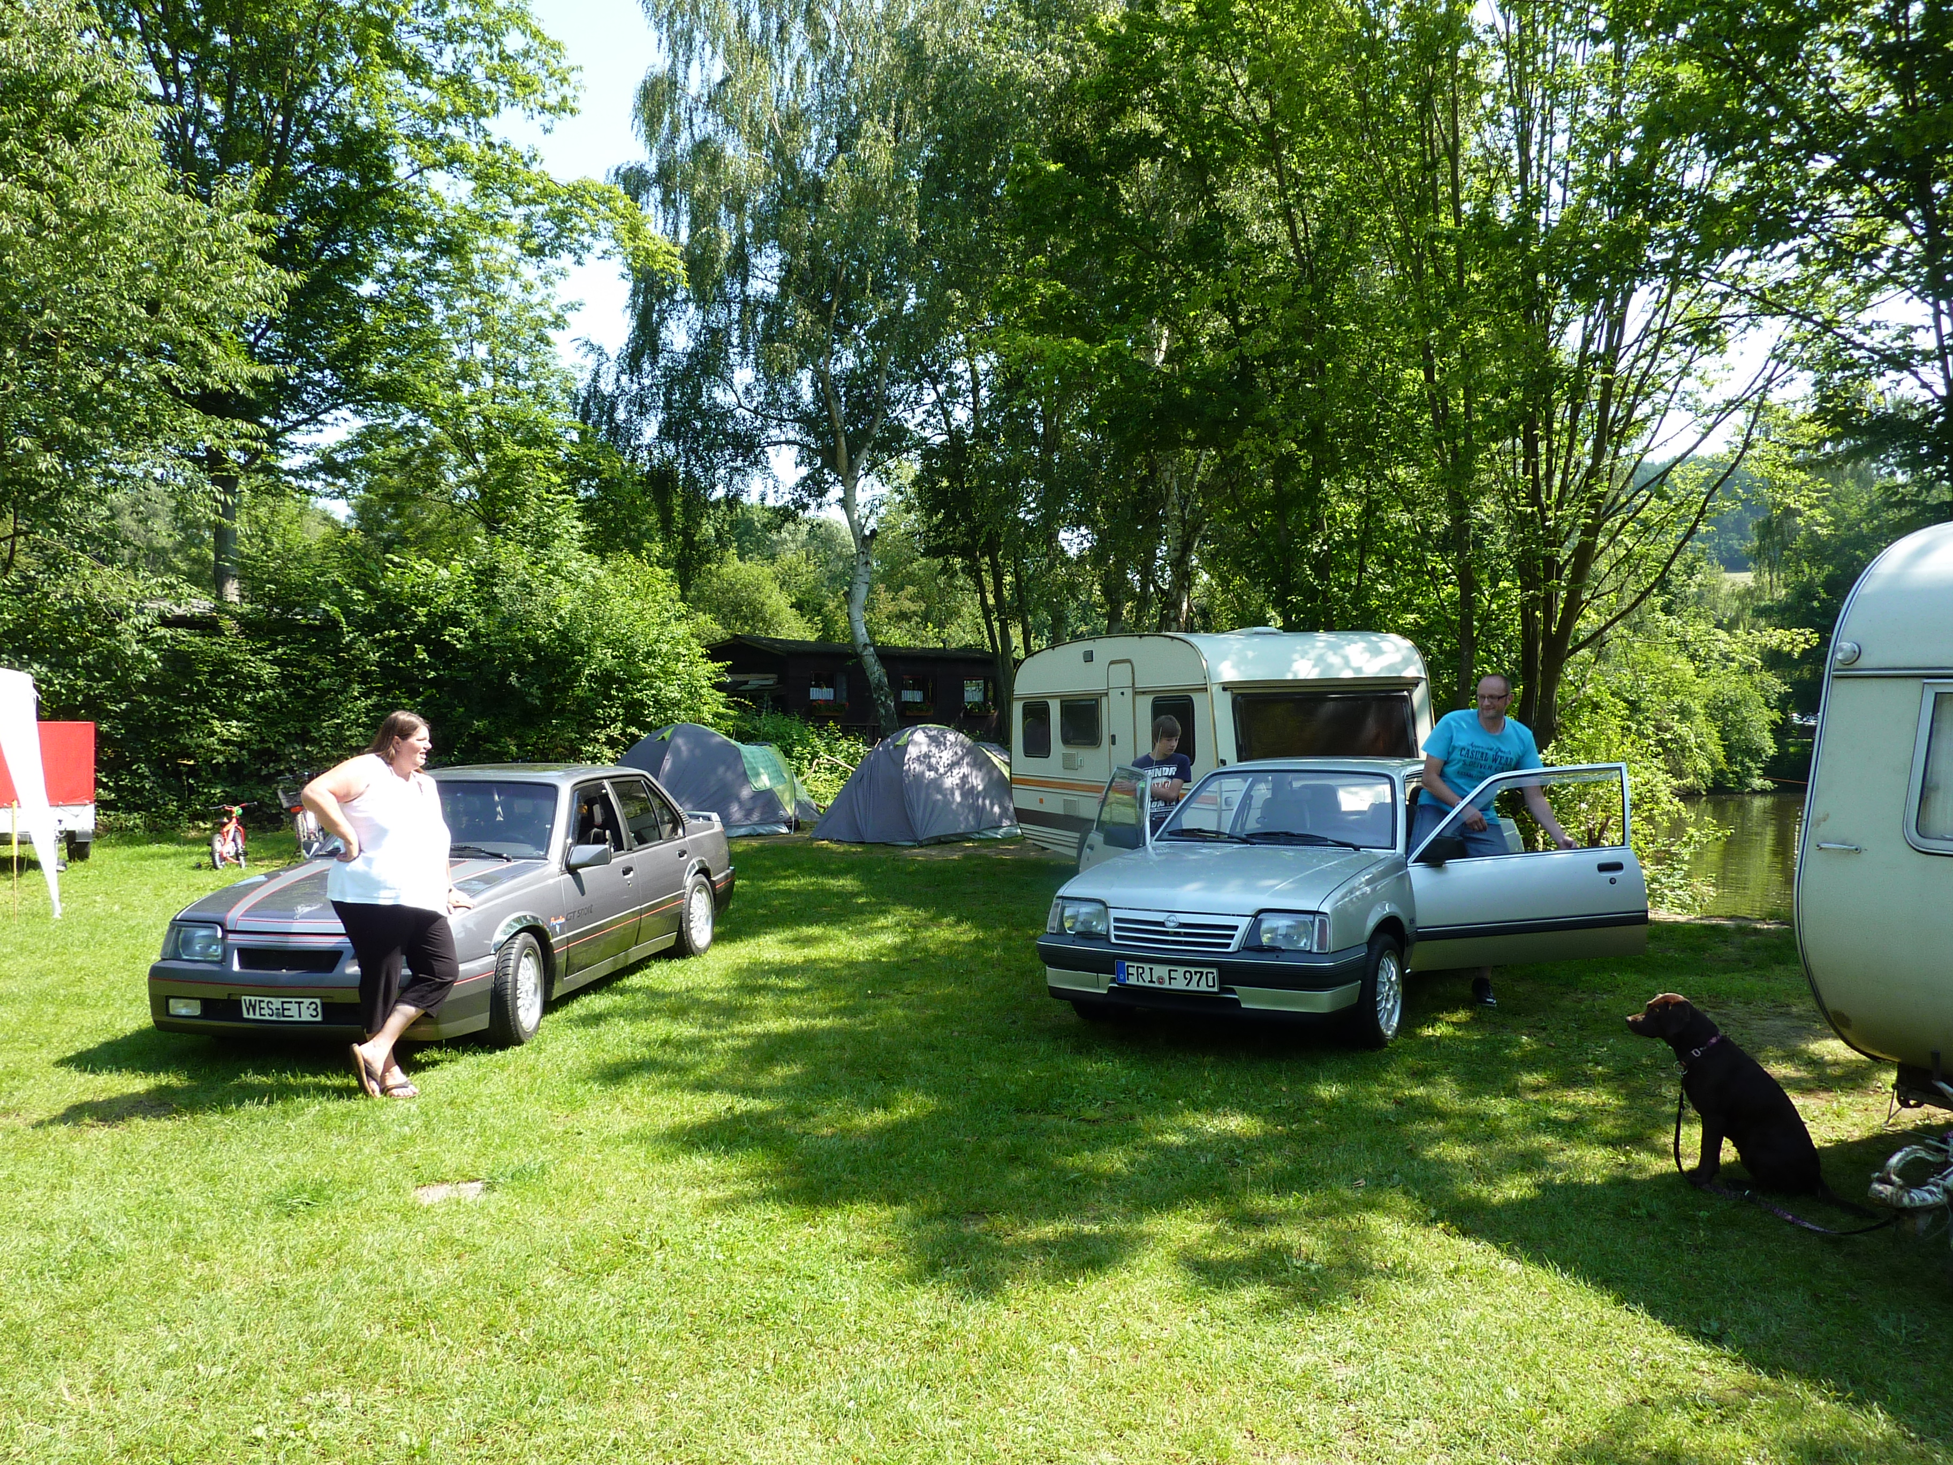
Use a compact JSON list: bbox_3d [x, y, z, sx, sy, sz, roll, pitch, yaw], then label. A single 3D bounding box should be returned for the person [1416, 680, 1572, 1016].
[{"bbox_3d":[2.870,0.590,7.850,0.820,1.840,0.580,-1,1,7],"label":"person"}]

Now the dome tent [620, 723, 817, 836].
[{"bbox_3d":[-3.600,0.620,19.600,3.000,1.460,2.100,-2,1,-37],"label":"dome tent"}]

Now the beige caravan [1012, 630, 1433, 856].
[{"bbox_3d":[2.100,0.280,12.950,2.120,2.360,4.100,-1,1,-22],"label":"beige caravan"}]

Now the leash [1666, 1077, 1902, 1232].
[{"bbox_3d":[2.670,1.390,4.680,0.200,0.360,0.700,-1,1,-30],"label":"leash"}]

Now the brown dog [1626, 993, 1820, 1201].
[{"bbox_3d":[2.610,1.235,4.860,0.640,0.670,0.280,-1,1,26],"label":"brown dog"}]

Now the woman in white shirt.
[{"bbox_3d":[-2.680,0.765,6.420,0.720,1.700,0.580,-2,1,-37],"label":"woman in white shirt"}]

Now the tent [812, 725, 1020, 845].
[{"bbox_3d":[-0.300,0.630,18.500,2.900,1.440,2.100,-2,1,-40],"label":"tent"}]

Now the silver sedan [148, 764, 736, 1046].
[{"bbox_3d":[-2.903,0.903,8.667,1.690,1.380,4.370,-1,1,9],"label":"silver sedan"}]

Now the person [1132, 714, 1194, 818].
[{"bbox_3d":[1.170,0.700,8.850,0.520,1.620,0.360,-1,1,0],"label":"person"}]

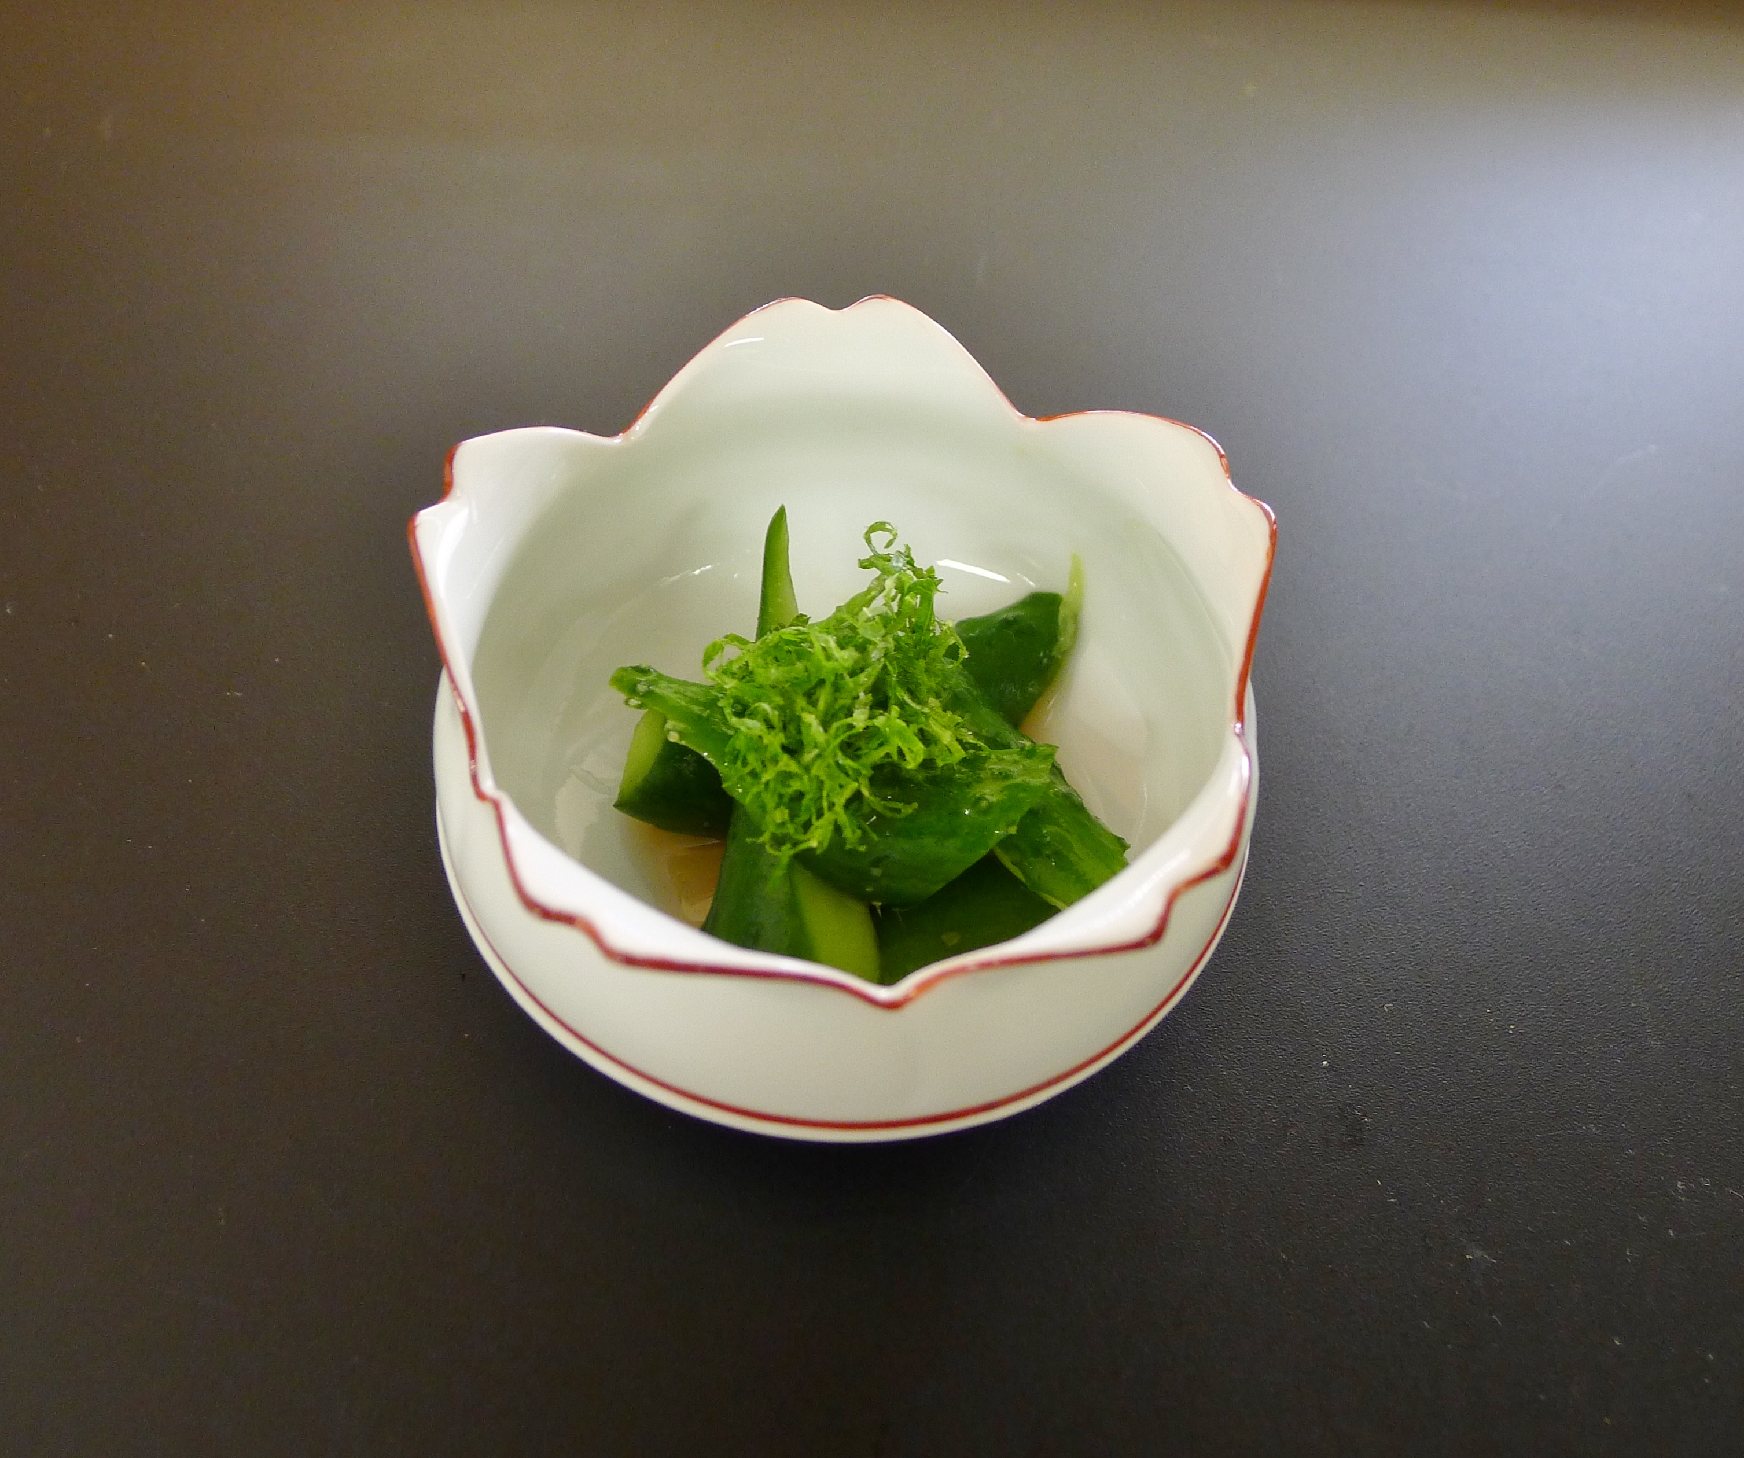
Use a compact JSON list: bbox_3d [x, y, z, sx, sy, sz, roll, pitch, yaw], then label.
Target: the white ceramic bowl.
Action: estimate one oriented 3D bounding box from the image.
[{"bbox_3d":[-0.003,-0.002,0.215,0.123,0.060,0.123,1,56,-2],"label":"white ceramic bowl"}]

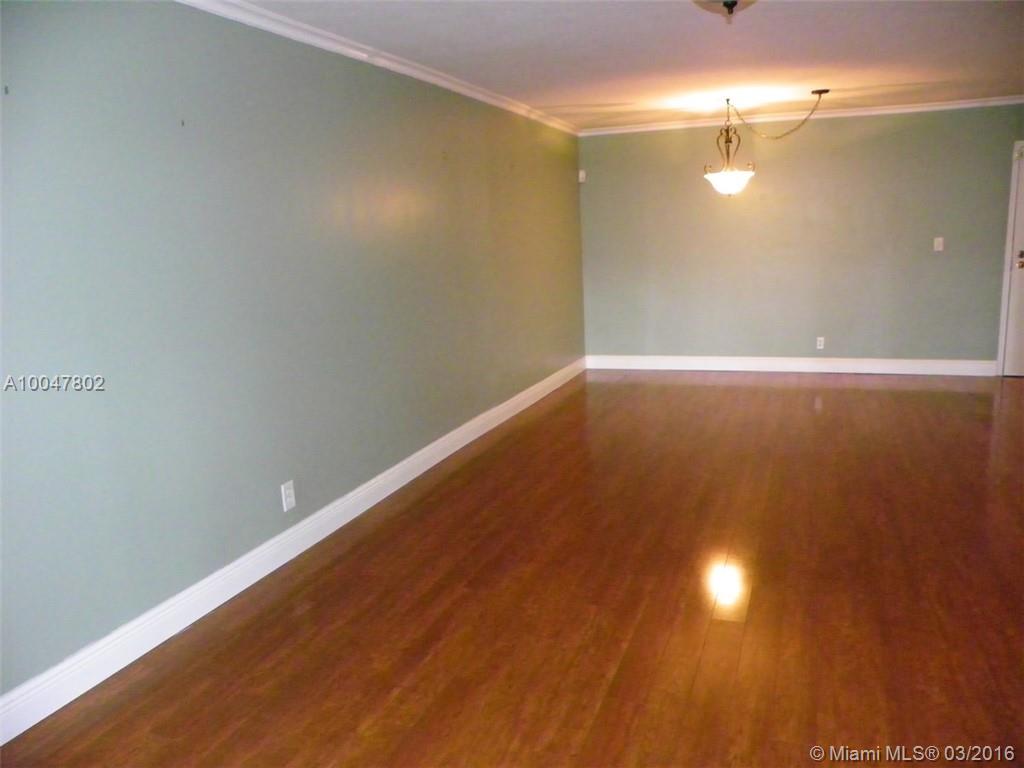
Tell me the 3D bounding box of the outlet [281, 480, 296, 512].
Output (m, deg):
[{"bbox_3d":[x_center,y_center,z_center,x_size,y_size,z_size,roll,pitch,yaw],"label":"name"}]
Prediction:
[{"bbox_3d":[-1.009,0.509,3.496,0.010,0.118,0.073,2,12,21],"label":"outlet"}]

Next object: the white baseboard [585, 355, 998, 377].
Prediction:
[{"bbox_3d":[2.523,-0.181,7.433,3.745,0.148,0.020,2,12,21],"label":"white baseboard"}]

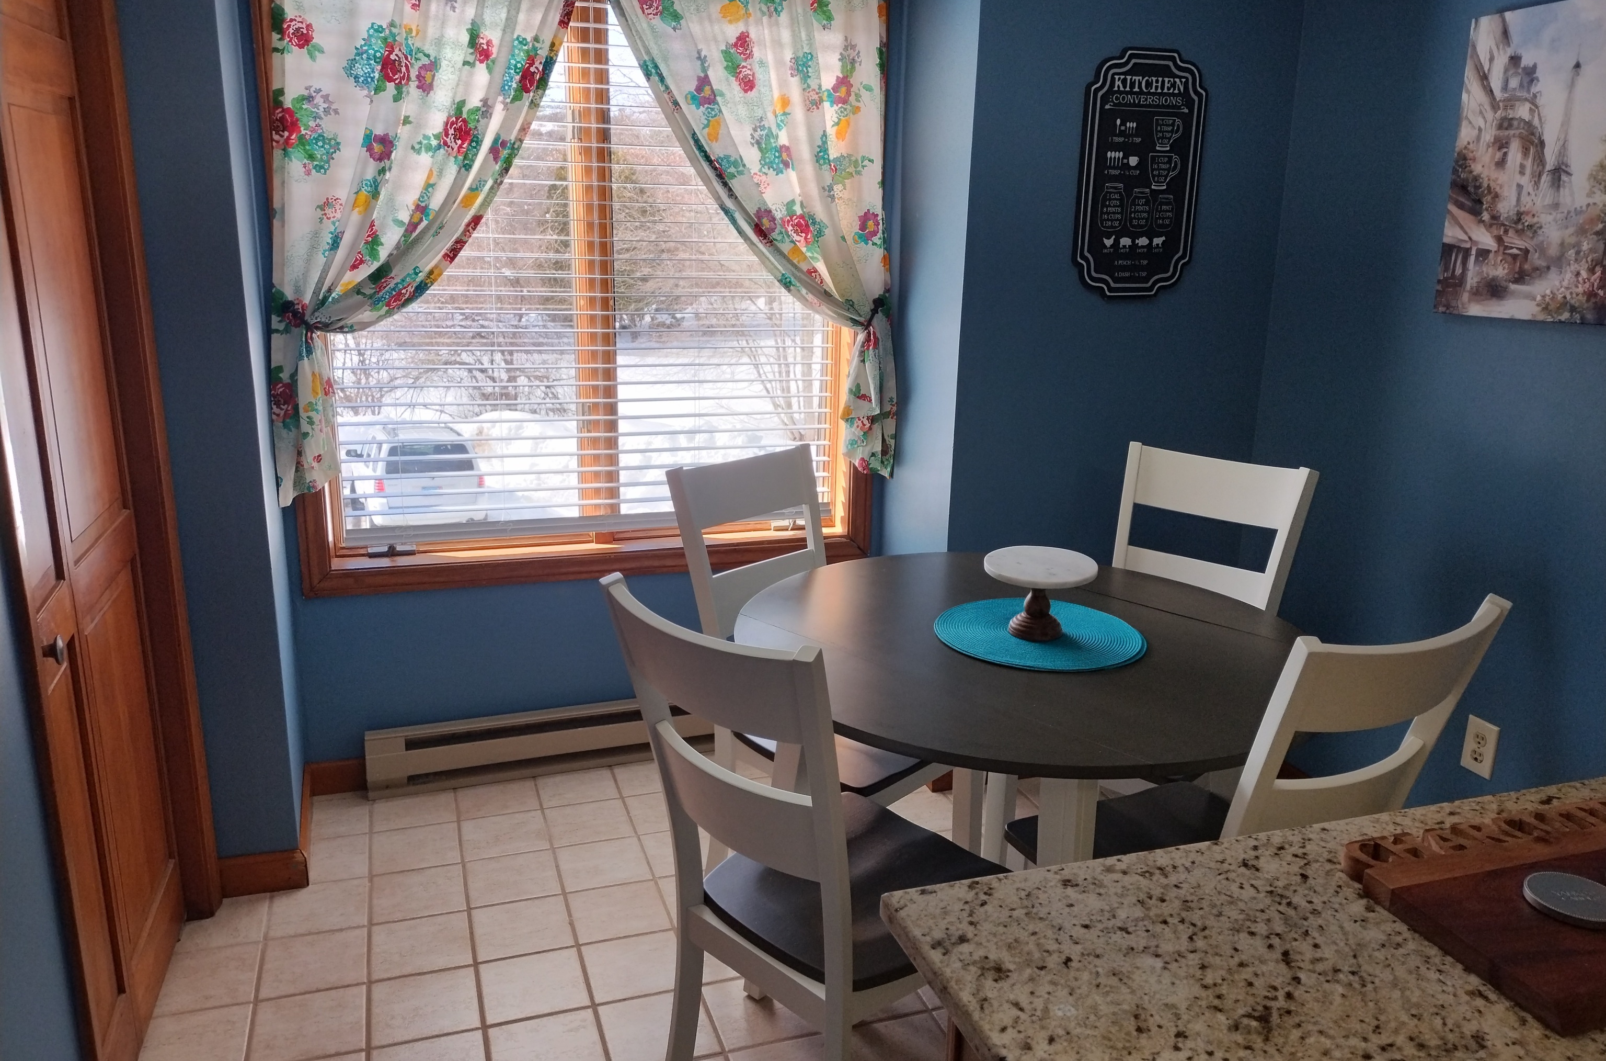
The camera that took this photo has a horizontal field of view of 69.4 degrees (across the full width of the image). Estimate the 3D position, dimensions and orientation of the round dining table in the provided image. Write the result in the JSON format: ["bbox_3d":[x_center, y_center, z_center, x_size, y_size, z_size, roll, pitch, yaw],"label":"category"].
[{"bbox_3d":[0.384,0.556,2.200,1.071,0.765,1.071,1,15,0],"label":"round dining table"}]

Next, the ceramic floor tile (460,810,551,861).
[{"bbox_3d":[-0.741,0.761,2.886,0.197,0.010,0.197,-4,15,-19],"label":"ceramic floor tile"}]

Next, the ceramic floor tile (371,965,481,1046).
[{"bbox_3d":[-0.733,0.922,2.252,0.197,0.010,0.197,-4,15,-19],"label":"ceramic floor tile"}]

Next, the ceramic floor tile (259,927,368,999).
[{"bbox_3d":[-0.996,0.886,2.374,0.197,0.010,0.197,-4,15,-19],"label":"ceramic floor tile"}]

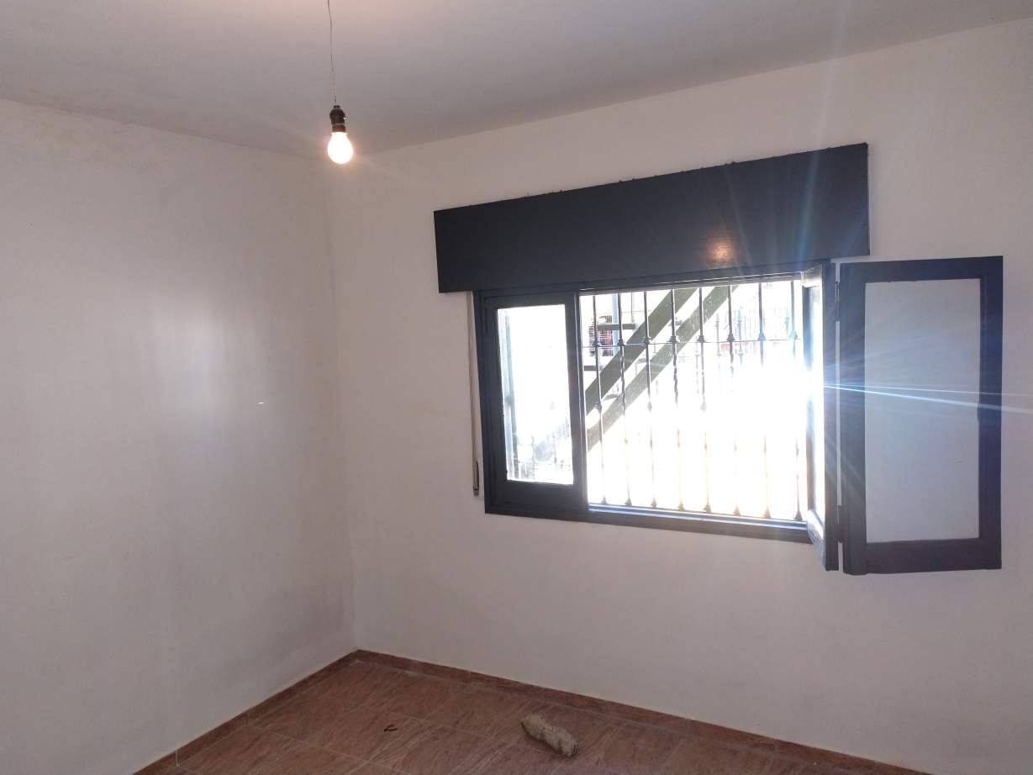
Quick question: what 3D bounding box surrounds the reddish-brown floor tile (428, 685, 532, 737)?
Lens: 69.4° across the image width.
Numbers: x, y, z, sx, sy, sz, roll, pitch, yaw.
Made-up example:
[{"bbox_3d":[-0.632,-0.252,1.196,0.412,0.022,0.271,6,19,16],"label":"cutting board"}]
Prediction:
[{"bbox_3d":[-0.169,1.423,3.278,0.342,0.010,0.342,0,4,29],"label":"reddish-brown floor tile"}]

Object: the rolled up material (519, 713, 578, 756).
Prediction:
[{"bbox_3d":[0.131,1.384,2.984,0.085,0.082,0.270,-5,5,-39],"label":"rolled up material"}]

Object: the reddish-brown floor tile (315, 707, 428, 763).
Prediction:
[{"bbox_3d":[-0.634,1.452,3.142,0.342,0.010,0.342,0,4,29],"label":"reddish-brown floor tile"}]

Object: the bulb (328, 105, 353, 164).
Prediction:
[{"bbox_3d":[-0.412,-0.591,1.740,0.060,0.138,0.060,-2,4,0],"label":"bulb"}]

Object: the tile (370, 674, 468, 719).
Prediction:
[{"bbox_3d":[-0.464,1.425,3.444,0.342,0.010,0.342,0,4,29],"label":"tile"}]

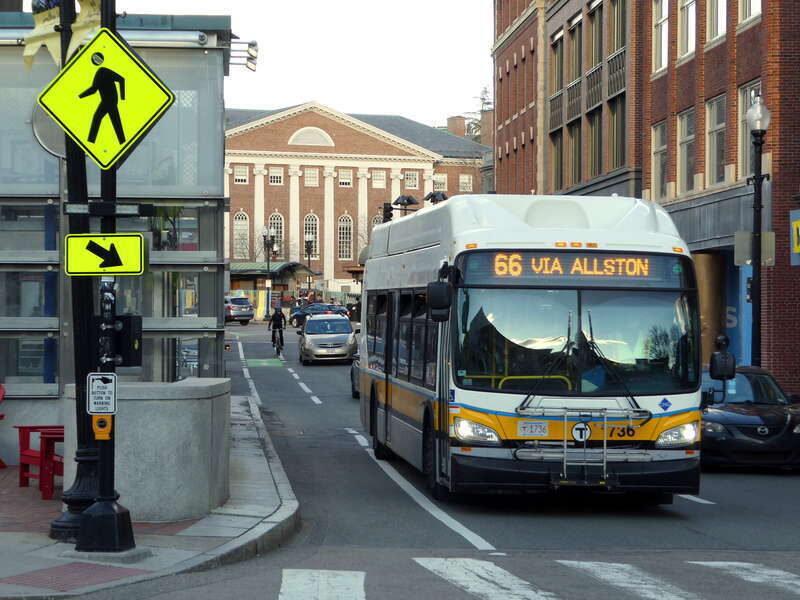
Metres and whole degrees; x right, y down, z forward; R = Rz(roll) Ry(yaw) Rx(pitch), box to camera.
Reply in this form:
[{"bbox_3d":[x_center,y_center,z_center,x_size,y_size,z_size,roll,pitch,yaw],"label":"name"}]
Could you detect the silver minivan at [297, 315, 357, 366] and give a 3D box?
[{"bbox_3d":[-2.580,1.410,80.800,1.970,1.760,5.080,0,0,-4],"label":"silver minivan"}]

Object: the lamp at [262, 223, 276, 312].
[{"bbox_3d":[-8.413,-1.695,146.000,0.850,6.085,0.500,0,0,0],"label":"lamp"}]

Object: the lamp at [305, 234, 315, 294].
[{"bbox_3d":[-6.194,-1.591,155.000,0.650,5.920,0.500,0,0,0],"label":"lamp"}]

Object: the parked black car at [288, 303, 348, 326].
[{"bbox_3d":[-4.740,0.950,135.000,1.780,1.490,4.400,0,0,-32],"label":"parked black car"}]

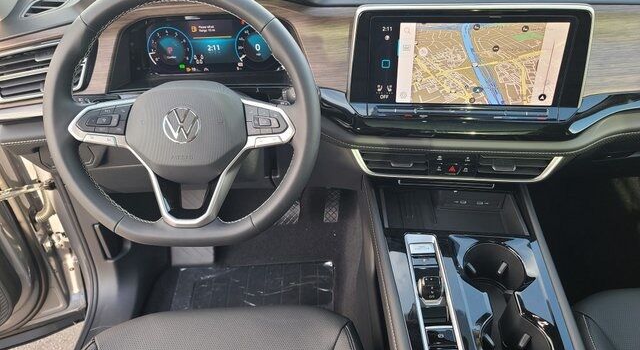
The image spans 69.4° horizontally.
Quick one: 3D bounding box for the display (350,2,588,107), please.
[{"bbox_3d":[0.224,-0.180,0.716,0.345,0.157,0.030,2,28,8],"label":"display"}]

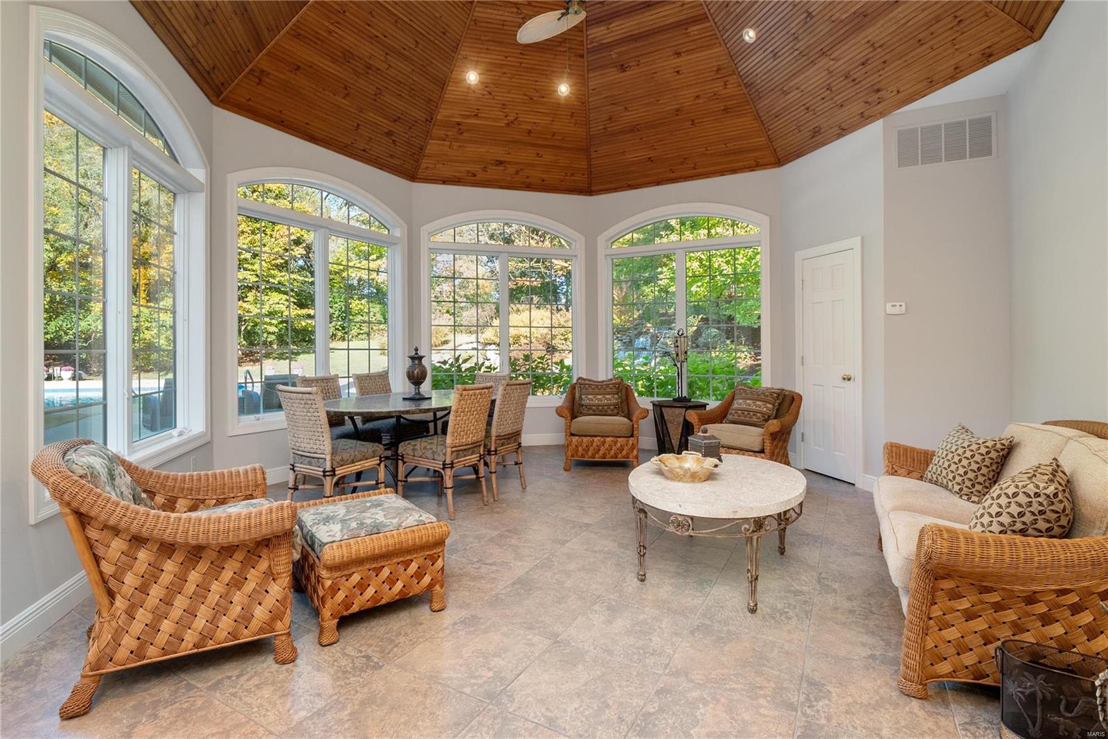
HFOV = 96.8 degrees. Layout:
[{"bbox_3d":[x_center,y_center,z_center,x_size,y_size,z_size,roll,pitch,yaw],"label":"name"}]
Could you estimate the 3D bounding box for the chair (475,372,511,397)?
[{"bbox_3d":[-0.746,0.530,4.685,0.460,0.940,0.580,1,3,31],"label":"chair"}]

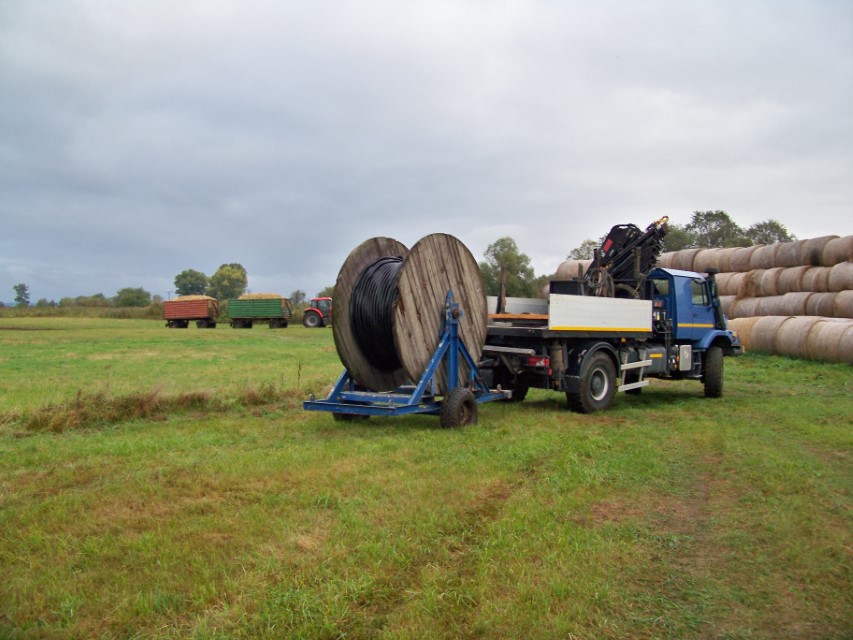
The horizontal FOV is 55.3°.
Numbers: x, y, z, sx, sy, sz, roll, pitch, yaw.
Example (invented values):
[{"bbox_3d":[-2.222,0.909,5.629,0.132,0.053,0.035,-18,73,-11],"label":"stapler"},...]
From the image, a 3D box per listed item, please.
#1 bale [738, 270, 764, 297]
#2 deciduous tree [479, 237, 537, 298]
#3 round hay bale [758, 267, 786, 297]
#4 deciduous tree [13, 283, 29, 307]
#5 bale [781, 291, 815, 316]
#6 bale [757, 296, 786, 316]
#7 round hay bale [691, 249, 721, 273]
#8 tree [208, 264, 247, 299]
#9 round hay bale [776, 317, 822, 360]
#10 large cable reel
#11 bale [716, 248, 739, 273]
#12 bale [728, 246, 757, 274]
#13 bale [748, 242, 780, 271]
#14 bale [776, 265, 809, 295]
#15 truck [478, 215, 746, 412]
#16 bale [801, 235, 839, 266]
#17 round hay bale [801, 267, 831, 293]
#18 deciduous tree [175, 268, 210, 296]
[{"bbox_3d":[13.738,-1.417,34.379,1.350,1.350,1.250,0,0,-27],"label":"bale"},{"bbox_3d":[9.461,-4.263,95.000,7.000,11.000,7.000,1,0,0],"label":"deciduous tree"},{"bbox_3d":[14.834,-1.449,34.293,1.420,1.420,1.220,0,1,-27],"label":"round hay bale"},{"bbox_3d":[-119.808,-6.345,240.000,4.800,9.000,4.800,1,0,0],"label":"deciduous tree"},{"bbox_3d":[16.509,-0.439,35.520,1.480,1.480,1.220,0,0,-27],"label":"bale"},{"bbox_3d":[16.016,-0.323,36.487,1.480,1.480,1.220,0,0,-27],"label":"bale"},{"bbox_3d":[14.600,-2.878,41.738,1.480,1.480,1.220,0,0,-27],"label":"round hay bale"},{"bbox_3d":[-45.266,-6.597,185.000,9.400,12.700,9.200,1,0,0],"label":"tree"},{"bbox_3d":[13.355,0.597,28.605,1.420,1.420,1.220,0,1,-27],"label":"round hay bale"},{"bbox_3d":[-0.208,-0.097,13.400,1.240,2.600,2.600,1,0,37],"label":"large cable reel"},{"bbox_3d":[13.475,-2.503,36.409,1.350,1.350,1.250,0,0,-27],"label":"bale"},{"bbox_3d":[14.652,-2.574,36.634,1.420,1.420,1.220,0,1,-27],"label":"bale"},{"bbox_3d":[14.394,-2.498,34.636,1.350,1.350,1.250,0,0,-27],"label":"bale"},{"bbox_3d":[15.336,-1.436,33.310,1.420,1.420,1.220,0,1,-27],"label":"bale"},{"bbox_3d":[3.980,-0.170,17.810,7.500,3.850,2.500,1,0,-45],"label":"truck"},{"bbox_3d":[17.526,-2.978,35.996,1.480,1.480,1.220,0,0,-27],"label":"bale"},{"bbox_3d":[15.874,-1.376,32.253,1.420,1.420,1.220,0,1,-27],"label":"round hay bale"},{"bbox_3d":[-53.455,-5.914,185.000,7.800,11.200,7.800,1,0,0],"label":"deciduous tree"}]

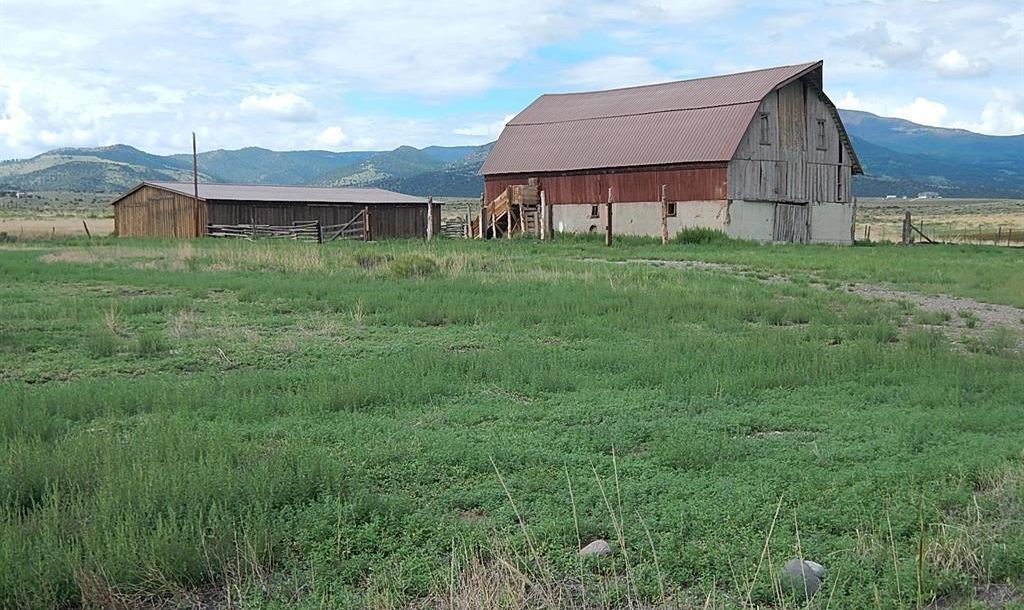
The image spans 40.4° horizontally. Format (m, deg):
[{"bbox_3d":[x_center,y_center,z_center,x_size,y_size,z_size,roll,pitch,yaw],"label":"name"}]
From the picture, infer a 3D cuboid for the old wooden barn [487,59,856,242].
[{"bbox_3d":[10.007,-9.282,89.340,11.586,10.203,24.864,-2,4,-38],"label":"old wooden barn"}]

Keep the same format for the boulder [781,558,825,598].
[{"bbox_3d":[1.413,1.330,6.750,0.205,0.170,0.190,0,3,0],"label":"boulder"}]

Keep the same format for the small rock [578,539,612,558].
[{"bbox_3d":[0.441,1.303,7.350,0.180,0.120,0.160,0,3,0],"label":"small rock"}]

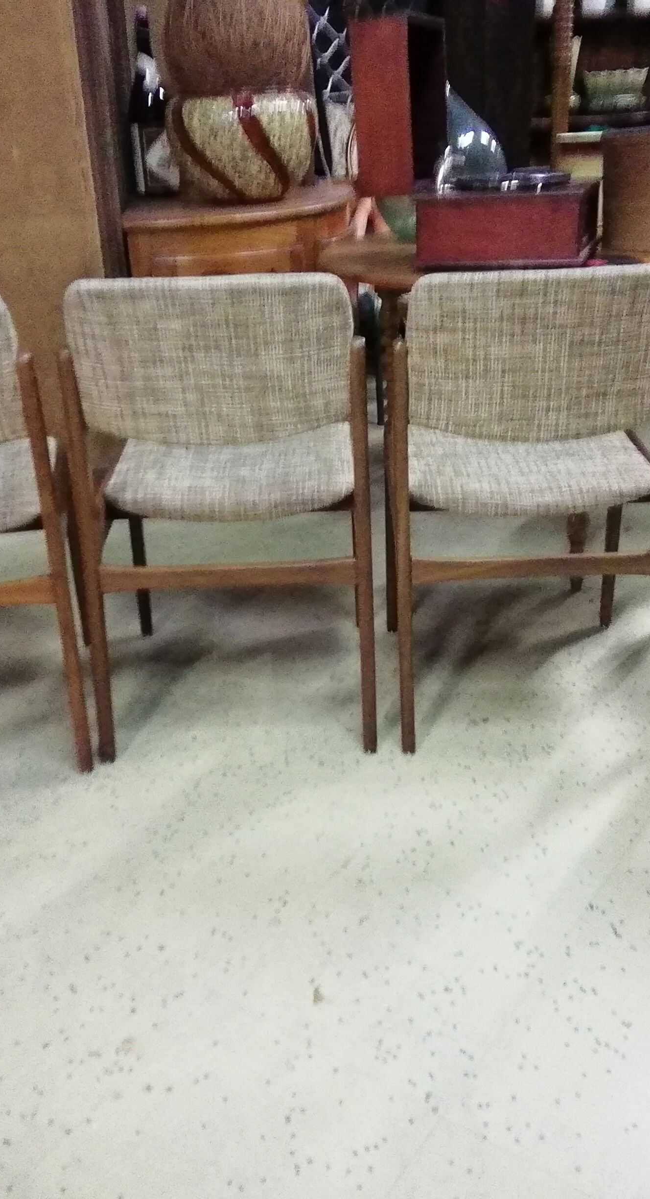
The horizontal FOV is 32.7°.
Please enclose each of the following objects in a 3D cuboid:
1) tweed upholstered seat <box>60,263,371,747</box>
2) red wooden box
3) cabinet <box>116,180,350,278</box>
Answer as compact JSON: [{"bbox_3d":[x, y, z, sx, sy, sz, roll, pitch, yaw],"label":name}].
[{"bbox_3d":[-0.162,-0.195,1.963,0.491,0.803,0.540,-2,24,1],"label":"tweed upholstered seat"},{"bbox_3d":[0.354,-0.751,2.200,0.323,0.136,0.288,3,25,11],"label":"red wooden box"},{"bbox_3d":[-0.194,-0.663,3.023,0.596,0.778,0.626,-3,24,-3],"label":"cabinet"}]

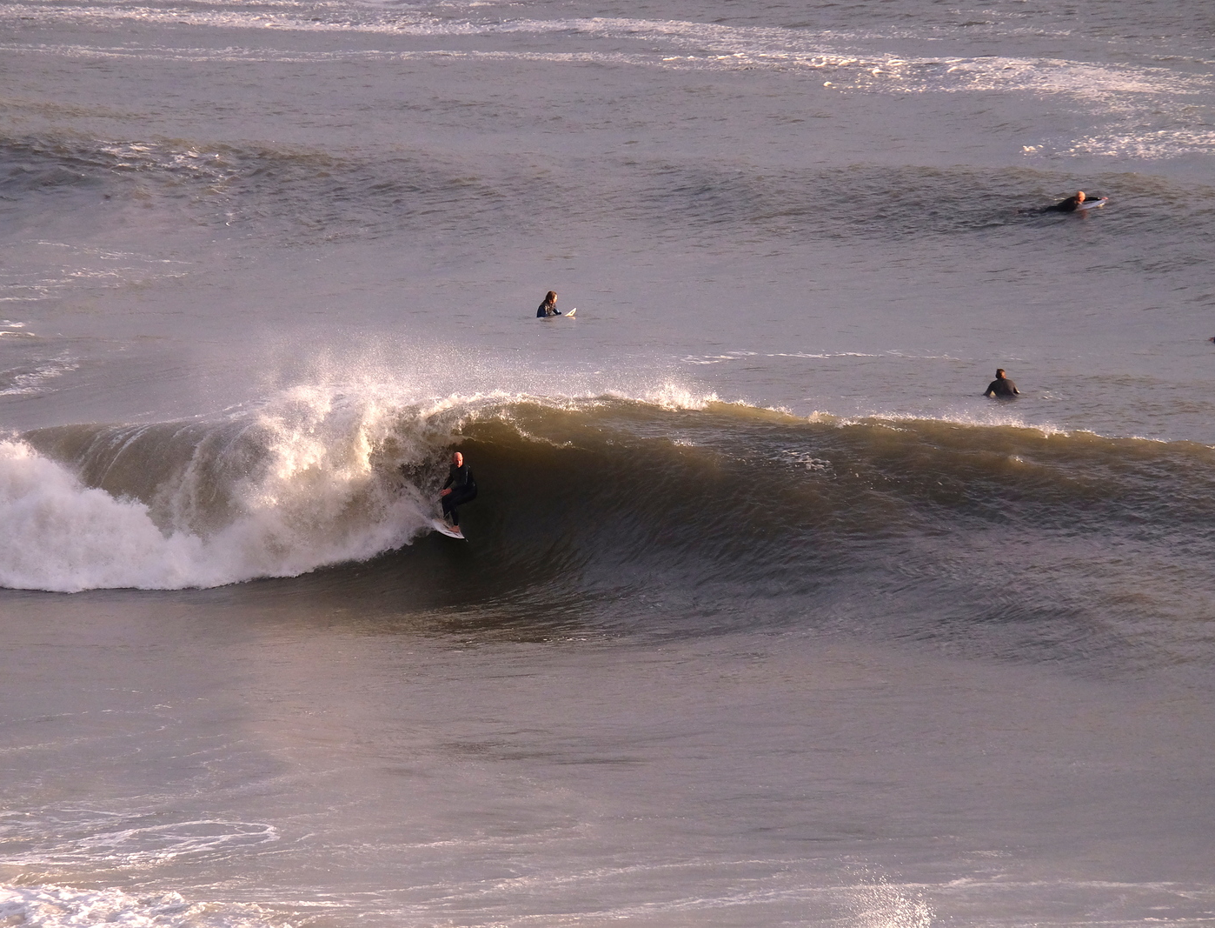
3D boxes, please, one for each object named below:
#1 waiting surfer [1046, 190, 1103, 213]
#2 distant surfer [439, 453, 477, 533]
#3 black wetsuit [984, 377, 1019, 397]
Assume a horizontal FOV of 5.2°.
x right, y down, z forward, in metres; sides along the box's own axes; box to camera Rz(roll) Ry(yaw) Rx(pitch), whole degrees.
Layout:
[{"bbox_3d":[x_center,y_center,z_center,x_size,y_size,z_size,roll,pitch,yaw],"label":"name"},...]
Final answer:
[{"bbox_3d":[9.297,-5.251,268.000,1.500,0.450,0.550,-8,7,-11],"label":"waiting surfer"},{"bbox_3d":[-2.354,0.436,210.000,0.550,1.230,0.640,5,8,41],"label":"distant surfer"},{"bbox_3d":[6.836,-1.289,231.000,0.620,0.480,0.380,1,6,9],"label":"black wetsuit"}]

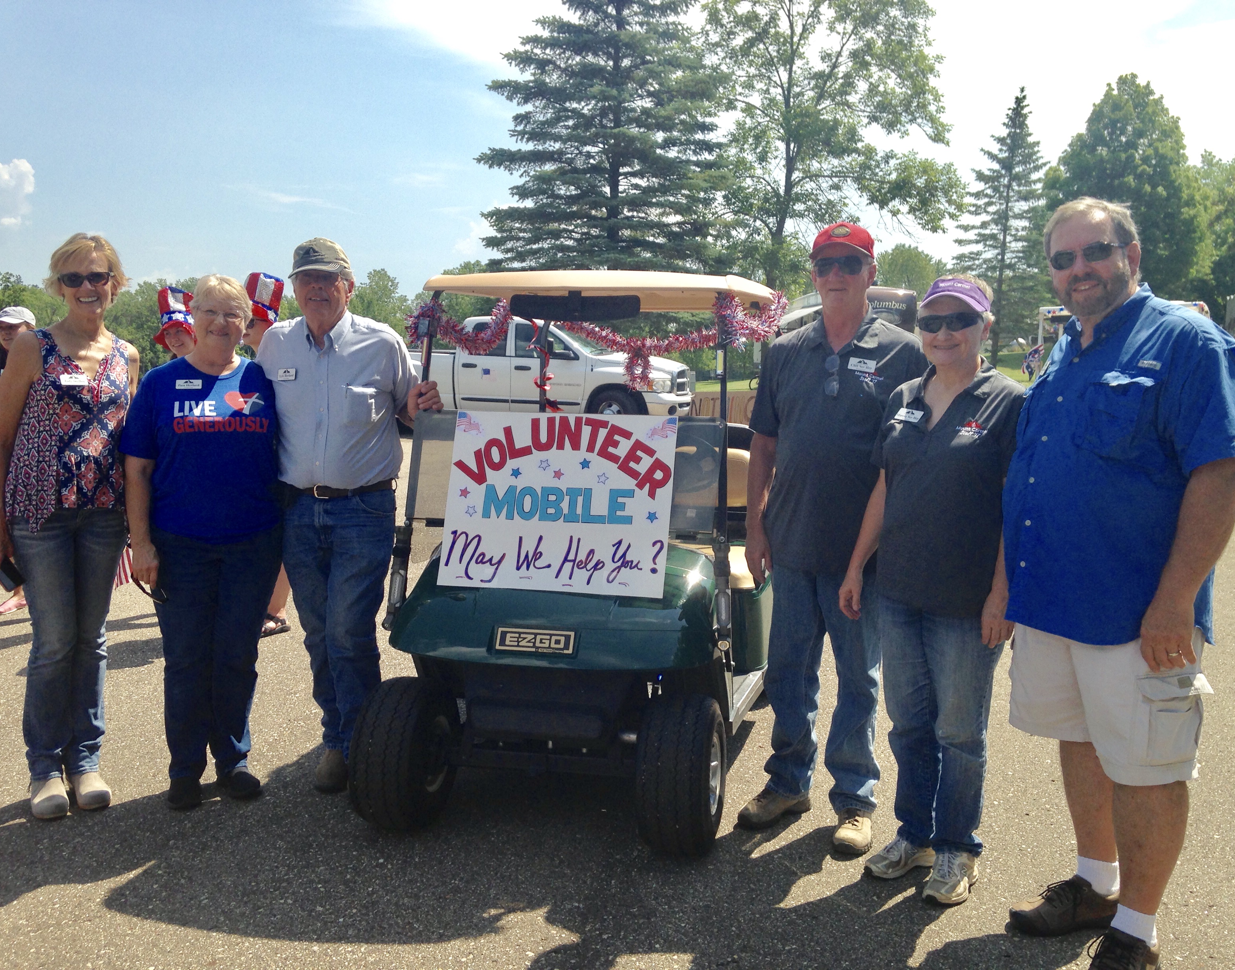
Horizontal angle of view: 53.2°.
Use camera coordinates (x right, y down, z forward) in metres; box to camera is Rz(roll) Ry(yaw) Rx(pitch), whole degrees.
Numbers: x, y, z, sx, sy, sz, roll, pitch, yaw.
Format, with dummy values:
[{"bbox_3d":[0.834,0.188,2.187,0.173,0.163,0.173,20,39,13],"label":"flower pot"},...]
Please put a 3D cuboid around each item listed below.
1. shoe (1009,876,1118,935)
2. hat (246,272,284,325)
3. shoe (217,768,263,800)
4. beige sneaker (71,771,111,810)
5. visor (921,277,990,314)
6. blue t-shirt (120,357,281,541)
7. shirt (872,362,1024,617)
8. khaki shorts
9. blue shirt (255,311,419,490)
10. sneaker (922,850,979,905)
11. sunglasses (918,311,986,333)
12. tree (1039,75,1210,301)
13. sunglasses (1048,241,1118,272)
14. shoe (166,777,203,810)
[{"bbox_3d":[1.178,1.078,3.208,0.305,0.120,0.115,-1,7,-17],"label":"shoe"},{"bbox_3d":[-1.708,-0.887,5.930,0.230,0.270,0.260,20,8,43],"label":"hat"},{"bbox_3d":[-1.227,0.919,4.005,0.095,0.110,0.255,-3,8,-34],"label":"shoe"},{"bbox_3d":[-1.646,0.913,3.840,0.100,0.110,0.260,-2,7,-31],"label":"beige sneaker"},{"bbox_3d":[0.861,-0.482,3.140,0.168,0.090,0.235,5,7,25],"label":"visor"},{"bbox_3d":[-1.275,-0.107,3.800,0.530,0.600,0.320,0,7,-14],"label":"blue t-shirt"},{"bbox_3d":[0.878,0.007,3.260,0.430,0.650,0.280,5,7,31],"label":"shirt"},{"bbox_3d":[1.171,0.424,2.930,0.370,0.490,0.430,-1,7,-27],"label":"khaki shorts"},{"bbox_3d":[-0.895,-0.259,3.880,0.560,0.600,0.310,2,7,8],"label":"blue shirt"},{"bbox_3d":[0.928,1.036,3.401,0.105,0.120,0.280,4,7,24],"label":"sneaker"},{"bbox_3d":[0.875,-0.423,3.220,0.152,0.048,0.150,1,8,33],"label":"sunglasses"},{"bbox_3d":[18.906,-9.934,46.000,6.000,10.400,6.000,2,6,0],"label":"tree"},{"bbox_3d":[1.087,-0.527,2.800,0.148,0.046,0.150,-1,9,45],"label":"sunglasses"},{"bbox_3d":[-1.346,0.937,3.914,0.100,0.100,0.255,0,7,-12],"label":"shoe"}]

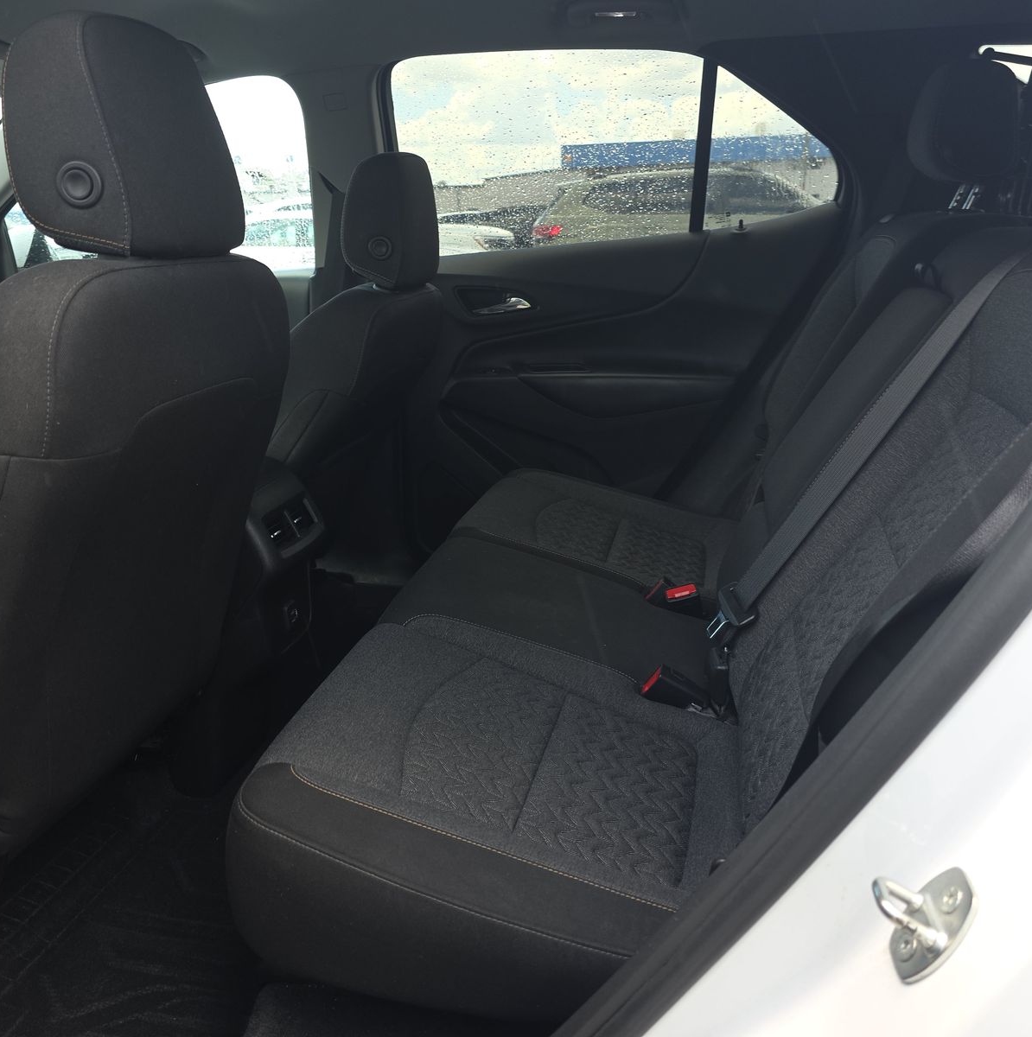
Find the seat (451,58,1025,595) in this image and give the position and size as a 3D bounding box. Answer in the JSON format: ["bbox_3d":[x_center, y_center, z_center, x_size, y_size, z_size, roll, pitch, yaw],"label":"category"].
[{"bbox_3d":[0.335,-0.277,1.600,0.840,0.920,0.440,4,19,12],"label":"seat"}]

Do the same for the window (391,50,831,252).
[{"bbox_3d":[0.183,-0.703,1.807,0.870,0.380,0.040,4,36,12],"label":"window"}]

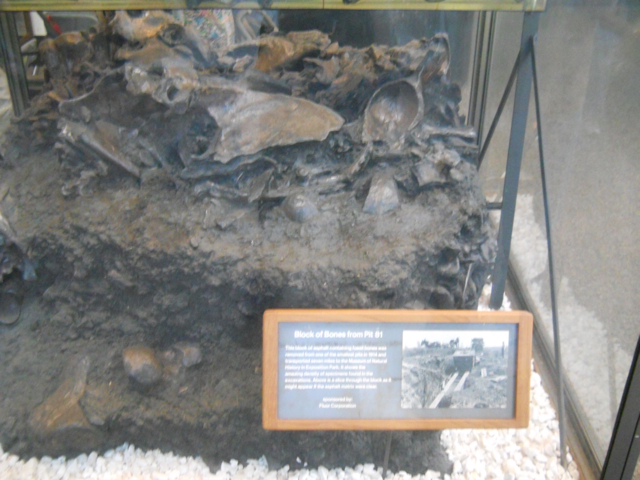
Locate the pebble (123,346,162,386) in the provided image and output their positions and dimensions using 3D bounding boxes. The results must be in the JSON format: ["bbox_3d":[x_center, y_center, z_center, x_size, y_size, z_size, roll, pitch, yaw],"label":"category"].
[{"bbox_3d":[-0.435,0.308,1.670,0.092,0.083,0.077,-2,23,-5],"label":"pebble"}]

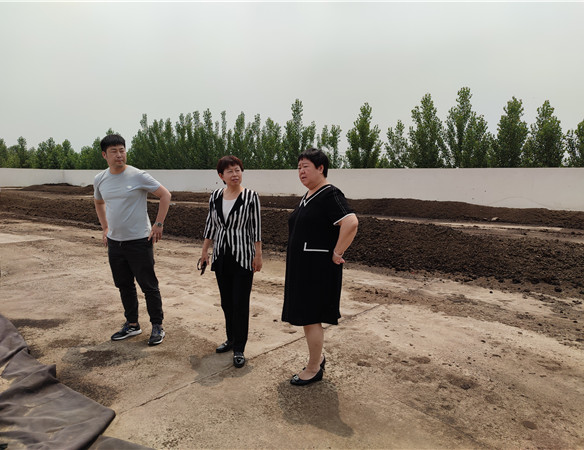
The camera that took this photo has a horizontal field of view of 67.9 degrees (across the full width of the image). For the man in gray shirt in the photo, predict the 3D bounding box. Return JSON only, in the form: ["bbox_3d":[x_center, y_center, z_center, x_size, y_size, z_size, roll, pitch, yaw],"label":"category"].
[{"bbox_3d":[-1.379,0.124,3.710,0.610,1.766,0.370,0,7,3],"label":"man in gray shirt"}]

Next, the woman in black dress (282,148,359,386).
[{"bbox_3d":[0.197,0.289,2.998,0.440,1.614,0.520,-4,8,-30],"label":"woman in black dress"}]

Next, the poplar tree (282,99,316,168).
[{"bbox_3d":[0.463,-4.775,26.614,2.119,5.824,2.119,0,7,0],"label":"poplar tree"}]

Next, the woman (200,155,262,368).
[{"bbox_3d":[-0.474,0.261,3.351,0.480,1.584,0.320,1,7,11],"label":"woman"}]

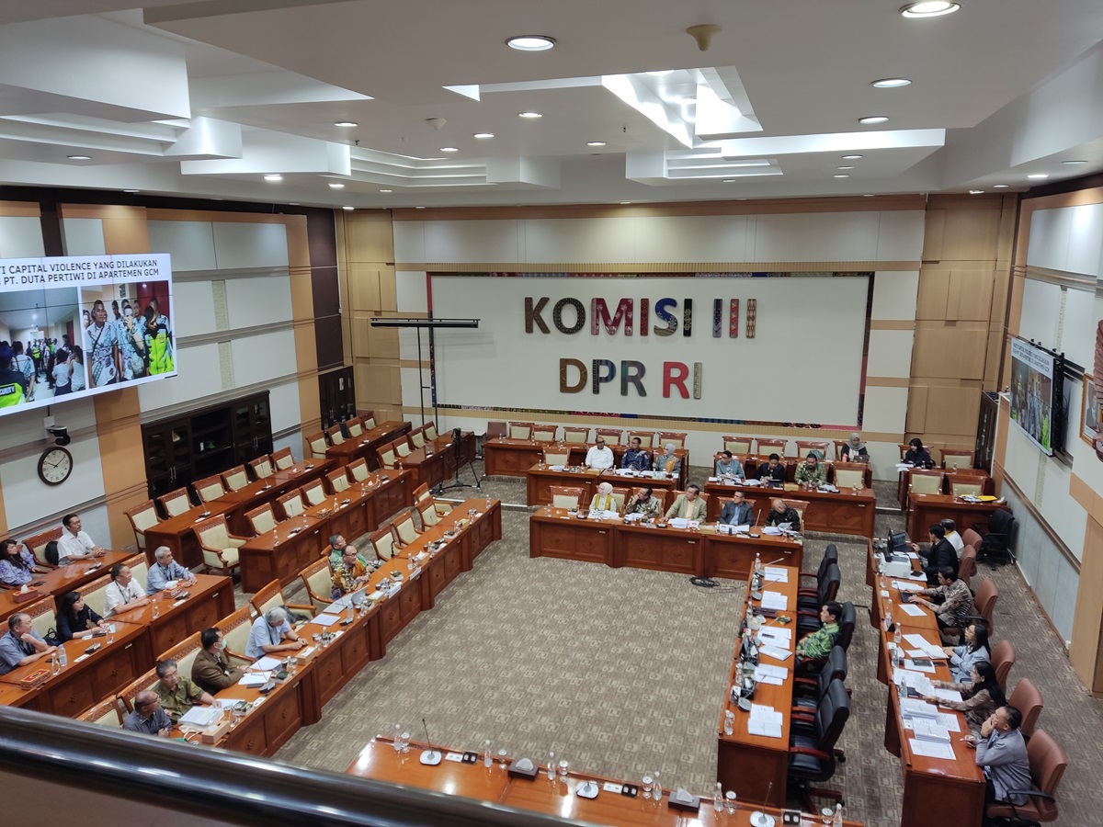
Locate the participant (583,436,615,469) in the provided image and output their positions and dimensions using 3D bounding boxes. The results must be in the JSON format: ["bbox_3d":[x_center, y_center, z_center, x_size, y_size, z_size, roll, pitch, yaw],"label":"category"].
[{"bbox_3d":[0.949,1.168,16.318,0.580,1.300,0.850,3,13,17],"label":"participant"}]

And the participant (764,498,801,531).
[{"bbox_3d":[3.890,2.037,13.536,0.570,1.180,0.720,3,13,18],"label":"participant"}]

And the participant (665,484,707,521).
[{"bbox_3d":[2.339,1.903,13.715,0.630,1.280,0.800,3,13,18],"label":"participant"}]

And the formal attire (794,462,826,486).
[{"bbox_3d":[4.922,1.301,15.163,0.560,0.680,0.500,3,13,18],"label":"formal attire"}]

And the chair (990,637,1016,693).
[{"bbox_3d":[4.775,3.026,8.986,0.640,0.930,0.600,3,13,17],"label":"chair"}]

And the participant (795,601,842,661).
[{"bbox_3d":[3.136,2.849,9.601,0.710,1.270,0.530,3,13,16],"label":"participant"}]

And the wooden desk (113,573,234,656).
[{"bbox_3d":[-4.909,2.781,10.527,0.620,0.770,1.480,3,13,17],"label":"wooden desk"}]

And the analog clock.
[{"bbox_3d":[-7.439,0.793,11.943,0.060,0.580,0.580,3,13,17],"label":"analog clock"}]

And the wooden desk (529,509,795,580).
[{"bbox_3d":[1.836,2.205,13.280,4.460,0.770,0.610,4,13,19],"label":"wooden desk"}]

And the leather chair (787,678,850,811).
[{"bbox_3d":[2.557,3.244,7.841,0.700,1.160,0.660,3,13,18],"label":"leather chair"}]

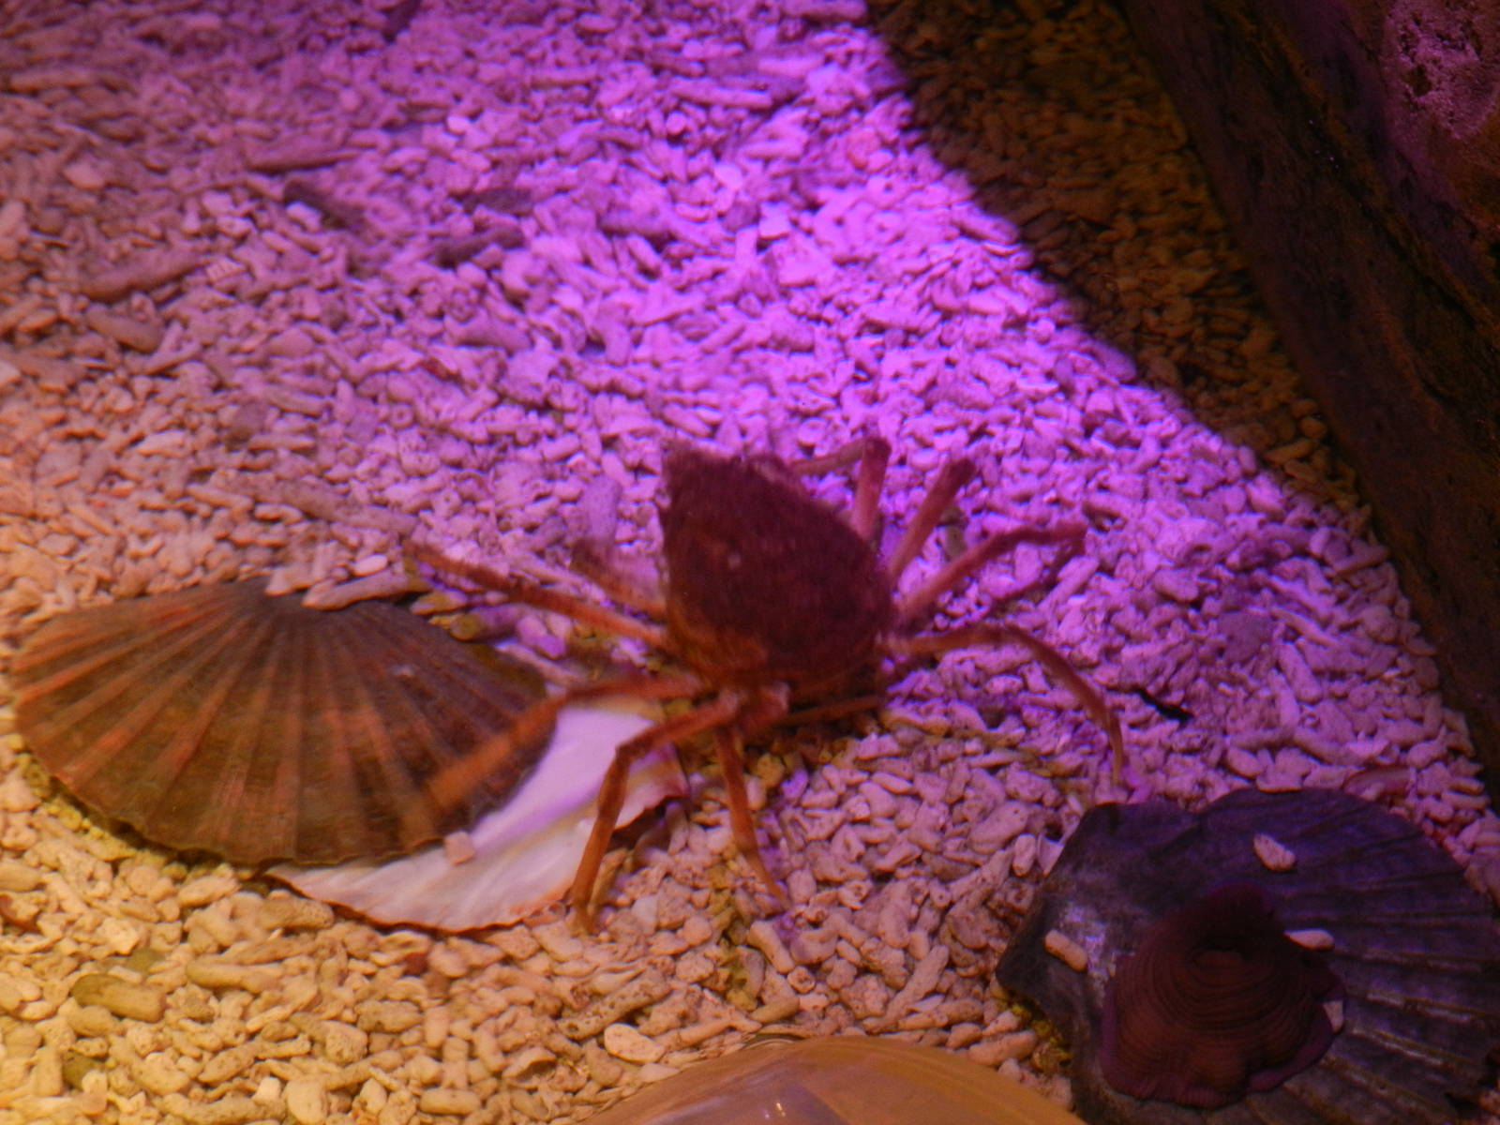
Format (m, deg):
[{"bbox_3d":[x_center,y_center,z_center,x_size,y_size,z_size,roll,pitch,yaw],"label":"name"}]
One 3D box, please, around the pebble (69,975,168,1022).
[{"bbox_3d":[-0.149,0.103,1.020,0.022,0.008,0.009,11,43,12],"label":"pebble"}]

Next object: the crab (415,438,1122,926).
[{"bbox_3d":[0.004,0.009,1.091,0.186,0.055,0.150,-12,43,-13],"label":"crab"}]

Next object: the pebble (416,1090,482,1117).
[{"bbox_3d":[-0.069,0.124,0.997,0.014,0.006,0.007,0,42,0],"label":"pebble"}]

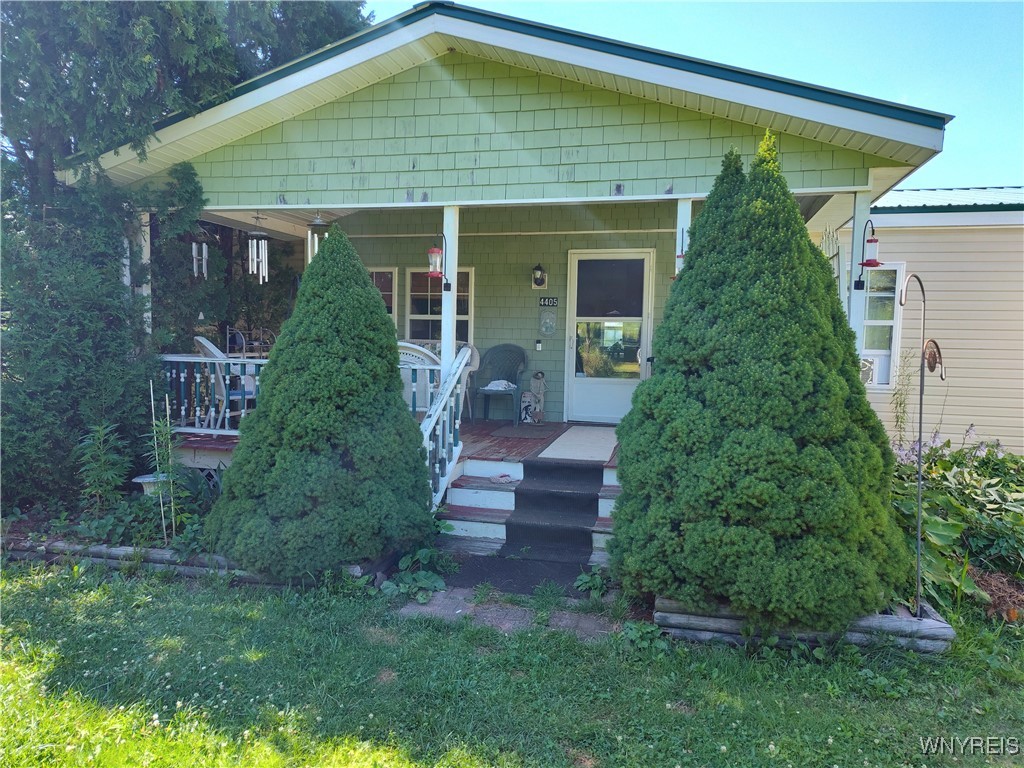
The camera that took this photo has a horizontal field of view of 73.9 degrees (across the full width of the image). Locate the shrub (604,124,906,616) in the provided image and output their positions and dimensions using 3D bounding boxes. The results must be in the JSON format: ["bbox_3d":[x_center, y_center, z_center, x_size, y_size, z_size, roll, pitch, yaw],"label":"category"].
[{"bbox_3d":[1.472,-0.152,4.091,1.700,2.700,1.700,2,4,14],"label":"shrub"}]

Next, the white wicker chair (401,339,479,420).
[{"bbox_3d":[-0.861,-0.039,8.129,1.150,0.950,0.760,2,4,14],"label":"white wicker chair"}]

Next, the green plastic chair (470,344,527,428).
[{"bbox_3d":[-0.128,0.004,7.908,0.610,0.920,0.620,2,4,11],"label":"green plastic chair"}]

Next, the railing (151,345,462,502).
[{"bbox_3d":[-1.948,0.285,5.524,3.120,1.240,1.120,2,4,14],"label":"railing"}]

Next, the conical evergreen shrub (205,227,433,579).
[{"bbox_3d":[-1.266,0.042,4.634,1.480,2.140,1.480,2,4,14],"label":"conical evergreen shrub"}]

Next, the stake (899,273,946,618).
[{"bbox_3d":[2.022,0.316,3.354,0.050,1.730,0.450,-1,3,2],"label":"stake"}]

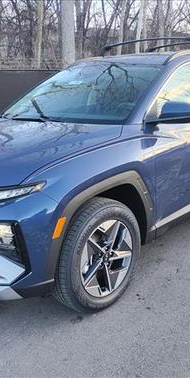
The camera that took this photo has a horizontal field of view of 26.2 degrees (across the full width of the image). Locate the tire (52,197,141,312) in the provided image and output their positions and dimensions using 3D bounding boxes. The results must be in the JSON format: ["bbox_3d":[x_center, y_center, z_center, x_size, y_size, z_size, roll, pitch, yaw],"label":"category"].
[{"bbox_3d":[0.003,0.416,2.648,0.240,0.735,0.735,10,19,43],"label":"tire"}]

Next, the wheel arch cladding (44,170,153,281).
[{"bbox_3d":[0.054,0.193,2.561,0.120,0.570,0.920,10,19,43],"label":"wheel arch cladding"}]

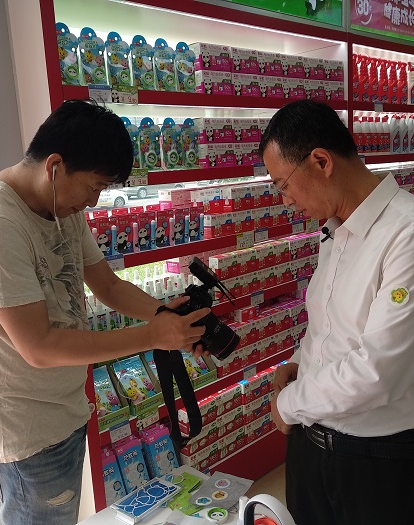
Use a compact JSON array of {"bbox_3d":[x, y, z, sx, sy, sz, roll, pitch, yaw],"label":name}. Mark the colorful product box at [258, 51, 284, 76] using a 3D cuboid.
[{"bbox_3d":[0.266,-0.929,2.476,0.171,0.100,0.077,-13,14,-40],"label":"colorful product box"}]

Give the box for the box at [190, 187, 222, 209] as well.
[{"bbox_3d":[-0.006,-0.274,2.388,0.125,0.106,0.058,-13,14,-40],"label":"box"}]

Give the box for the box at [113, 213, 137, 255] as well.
[{"bbox_3d":[-0.312,-0.106,2.033,0.094,0.143,0.030,-12,14,-40],"label":"box"}]

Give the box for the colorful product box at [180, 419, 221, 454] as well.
[{"bbox_3d":[-0.040,0.798,2.437,0.170,0.105,0.072,-13,14,-40],"label":"colorful product box"}]

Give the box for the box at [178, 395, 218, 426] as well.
[{"bbox_3d":[-0.039,0.696,2.411,0.174,0.102,0.066,-12,14,-40],"label":"box"}]

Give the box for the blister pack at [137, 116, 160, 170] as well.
[{"bbox_3d":[-0.220,-0.462,2.069,0.102,0.209,0.032,-13,14,-41],"label":"blister pack"}]

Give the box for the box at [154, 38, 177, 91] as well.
[{"bbox_3d":[-0.172,-0.772,2.069,0.110,0.198,0.030,-12,14,-40],"label":"box"}]

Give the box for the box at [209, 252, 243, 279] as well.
[{"bbox_3d":[0.080,0.018,2.427,0.124,0.104,0.062,-13,14,-40],"label":"box"}]

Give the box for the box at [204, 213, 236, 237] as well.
[{"bbox_3d":[0.054,-0.166,2.372,0.128,0.099,0.056,-12,14,-40],"label":"box"}]

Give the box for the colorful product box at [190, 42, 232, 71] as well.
[{"bbox_3d":[0.020,-0.868,2.254,0.175,0.104,0.068,-12,14,-40],"label":"colorful product box"}]

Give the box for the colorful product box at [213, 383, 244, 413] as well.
[{"bbox_3d":[0.088,0.659,2.520,0.166,0.103,0.066,-12,14,-40],"label":"colorful product box"}]

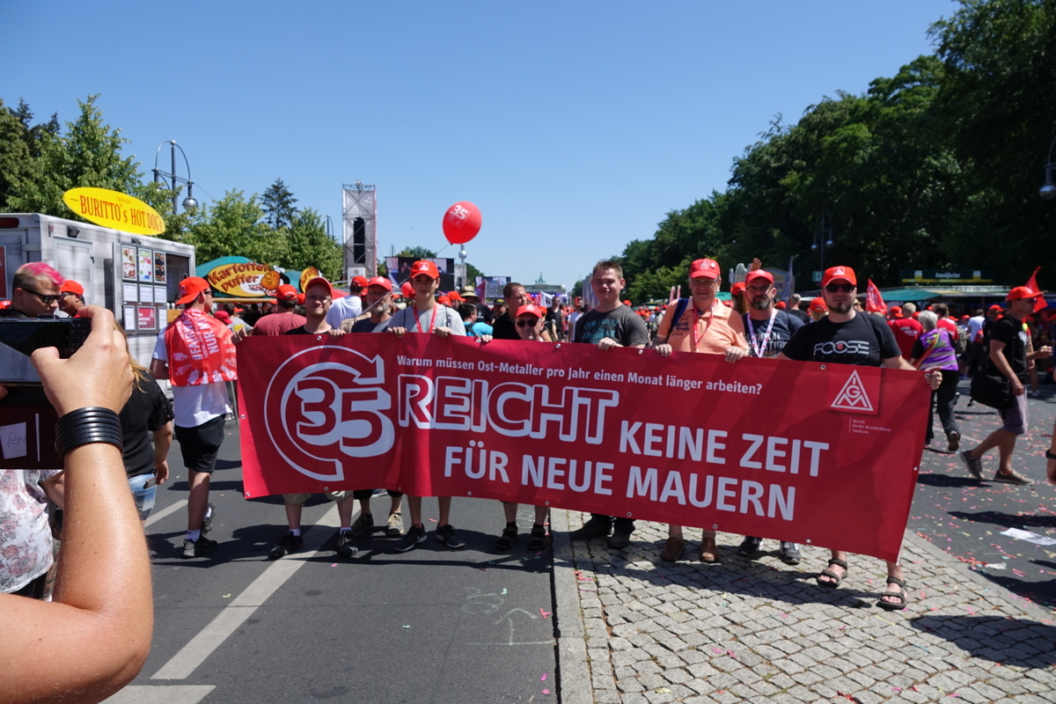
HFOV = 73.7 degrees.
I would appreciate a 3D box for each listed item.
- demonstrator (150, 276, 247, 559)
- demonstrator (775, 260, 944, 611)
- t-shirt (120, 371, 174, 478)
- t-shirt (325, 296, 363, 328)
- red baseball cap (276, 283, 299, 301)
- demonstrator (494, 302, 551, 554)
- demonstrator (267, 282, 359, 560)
[{"bbox_3d":[-2.263,0.406,4.820,0.620,1.830,0.550,2,4,25],"label":"demonstrator"},{"bbox_3d":[1.774,0.412,3.770,0.880,1.740,0.560,1,4,23],"label":"demonstrator"},{"bbox_3d":[-1.973,0.321,3.450,0.560,0.620,0.360,-1,3,-15],"label":"t-shirt"},{"bbox_3d":[-1.815,-0.200,6.800,0.520,0.700,0.360,2,4,30],"label":"t-shirt"},{"bbox_3d":[-2.127,-0.521,6.220,0.180,0.150,0.260,-2,4,-34],"label":"red baseball cap"},{"bbox_3d":[-0.033,0.495,4.840,0.500,1.650,0.480,0,3,3],"label":"demonstrator"},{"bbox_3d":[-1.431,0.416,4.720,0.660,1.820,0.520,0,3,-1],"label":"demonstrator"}]

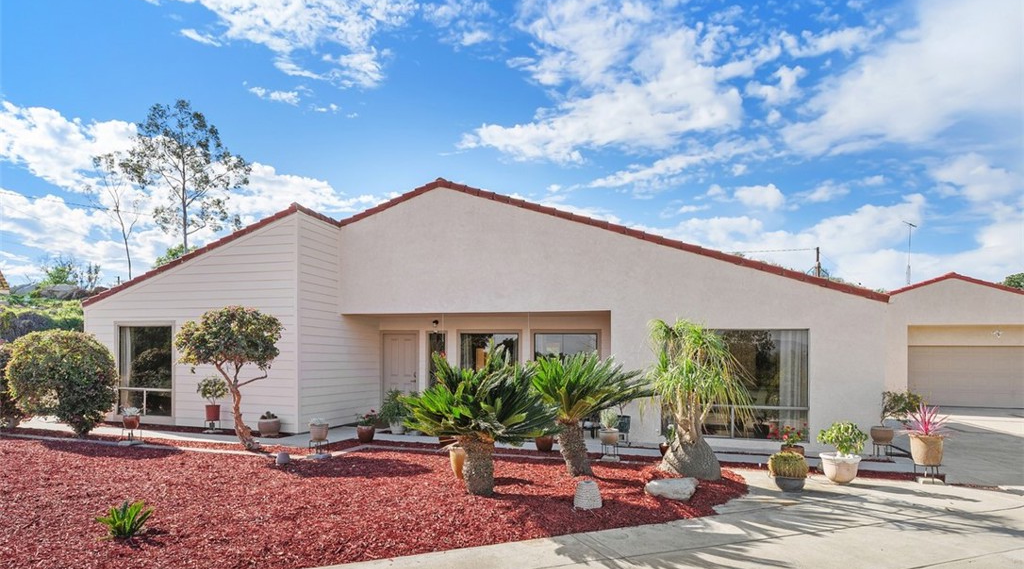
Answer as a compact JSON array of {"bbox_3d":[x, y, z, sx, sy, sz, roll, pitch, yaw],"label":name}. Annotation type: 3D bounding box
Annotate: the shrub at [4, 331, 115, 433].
[{"bbox_3d":[-8.899,1.930,10.700,1.780,2.020,1.750,4,-5,-40],"label":"shrub"}]

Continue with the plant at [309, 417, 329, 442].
[{"bbox_3d":[-2.685,2.012,7.500,0.270,0.330,0.270,-1,-5,11],"label":"plant"}]

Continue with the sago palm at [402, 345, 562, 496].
[{"bbox_3d":[-0.347,1.497,5.950,1.660,1.580,1.600,-1,-5,11],"label":"sago palm"}]

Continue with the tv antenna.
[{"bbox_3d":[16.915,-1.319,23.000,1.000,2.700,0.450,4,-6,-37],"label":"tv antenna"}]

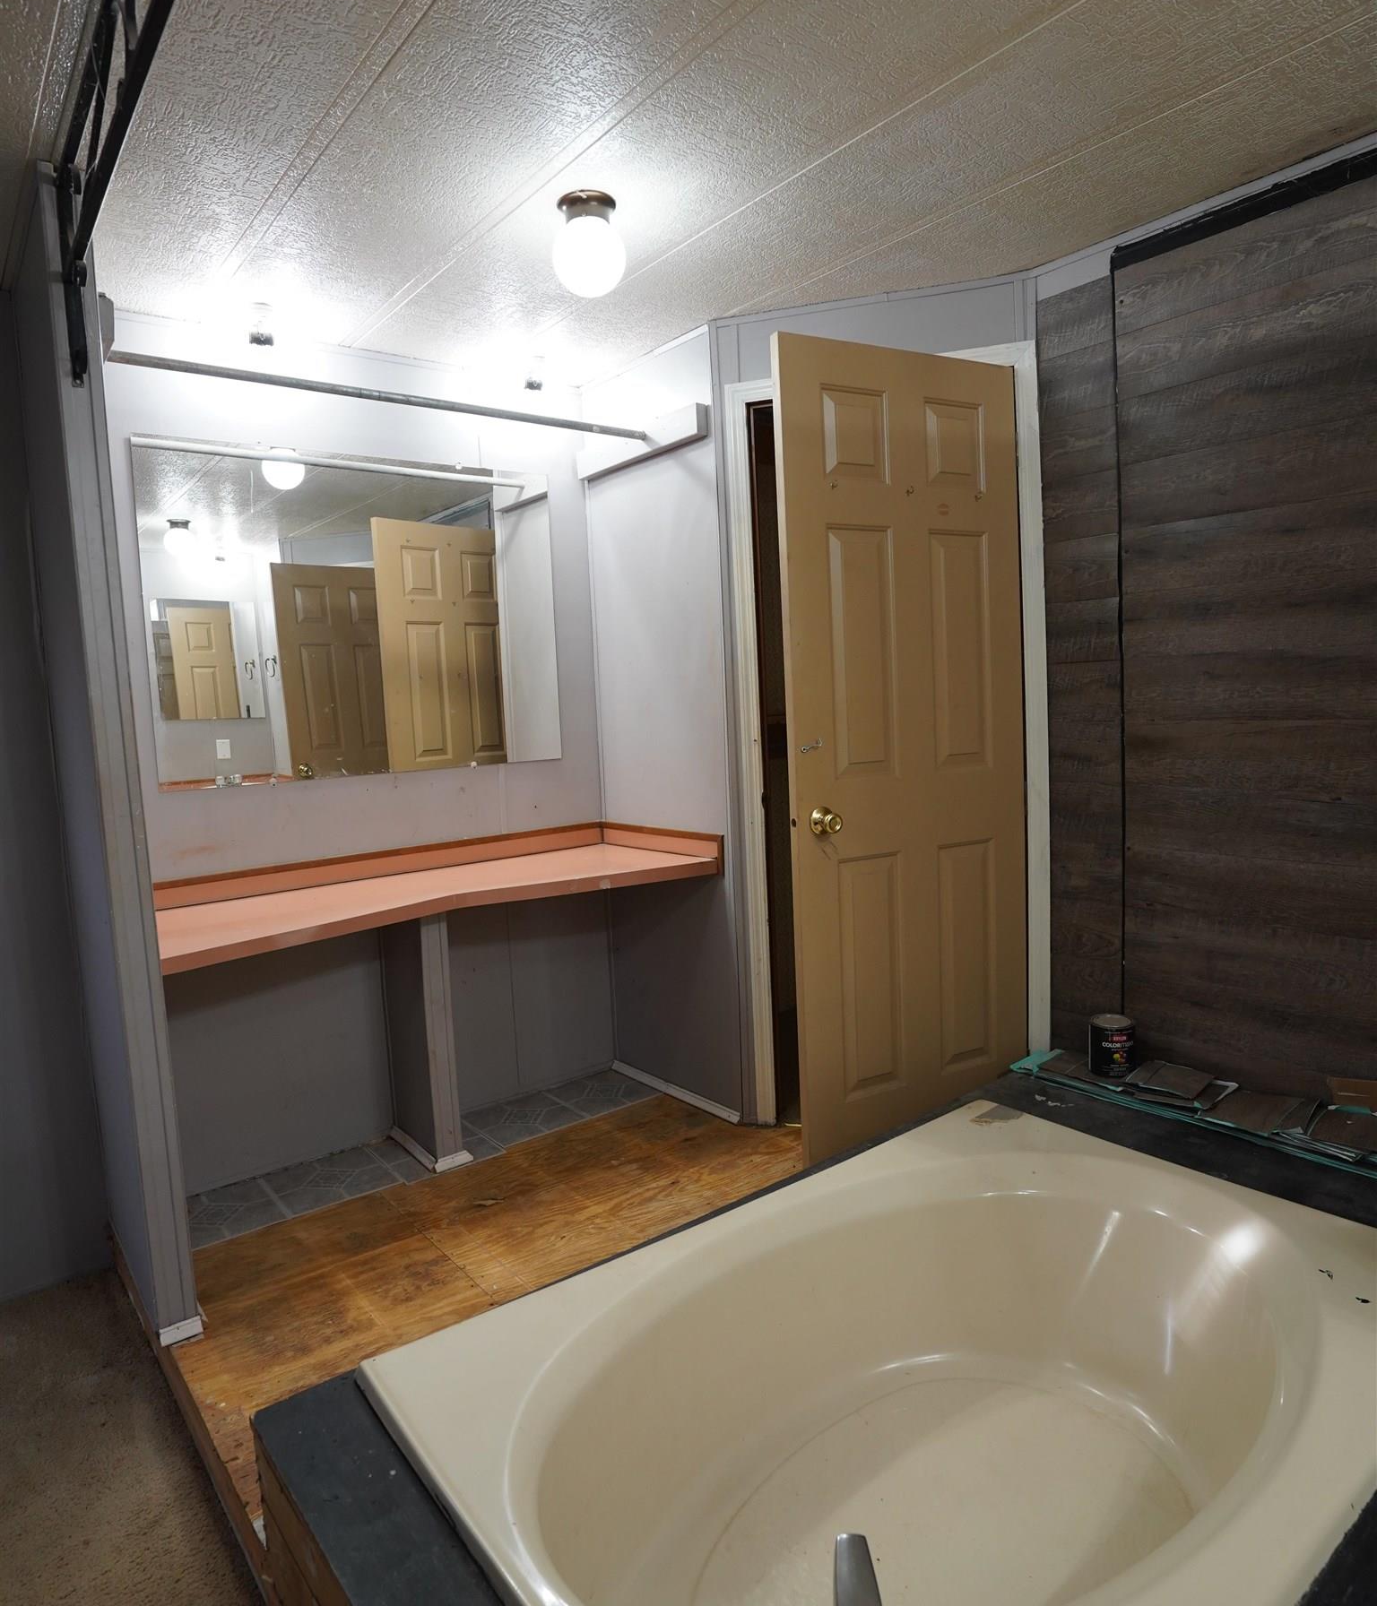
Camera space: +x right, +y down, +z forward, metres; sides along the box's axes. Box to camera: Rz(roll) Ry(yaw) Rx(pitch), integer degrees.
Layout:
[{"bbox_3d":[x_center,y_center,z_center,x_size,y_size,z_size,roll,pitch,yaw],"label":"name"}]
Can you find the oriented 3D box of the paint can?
[{"bbox_3d":[1.036,0.597,2.386,0.107,0.124,0.107,-3,5,1],"label":"paint can"}]

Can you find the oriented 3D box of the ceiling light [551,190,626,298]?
[{"bbox_3d":[-0.198,-1.124,1.944,0.150,0.215,0.150,-3,5,0],"label":"ceiling light"}]

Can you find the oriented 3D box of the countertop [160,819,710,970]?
[{"bbox_3d":[-0.655,0.215,2.567,1.454,0.119,0.619,-7,7,-39],"label":"countertop"}]

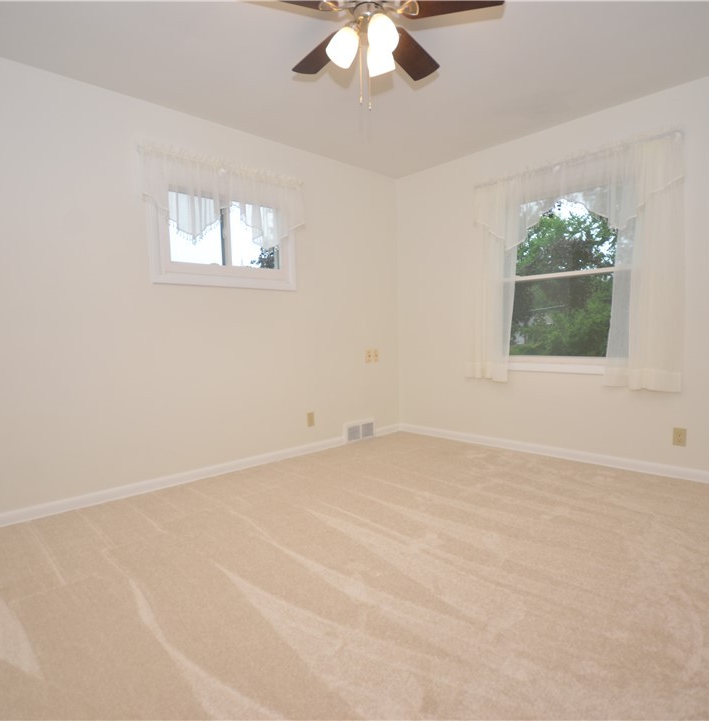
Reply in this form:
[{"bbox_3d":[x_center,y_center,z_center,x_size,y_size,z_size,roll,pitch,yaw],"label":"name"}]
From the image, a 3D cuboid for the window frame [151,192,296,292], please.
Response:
[{"bbox_3d":[-0.877,-0.865,3.171,1.090,0.710,0.080,-5,5,-43],"label":"window frame"}]

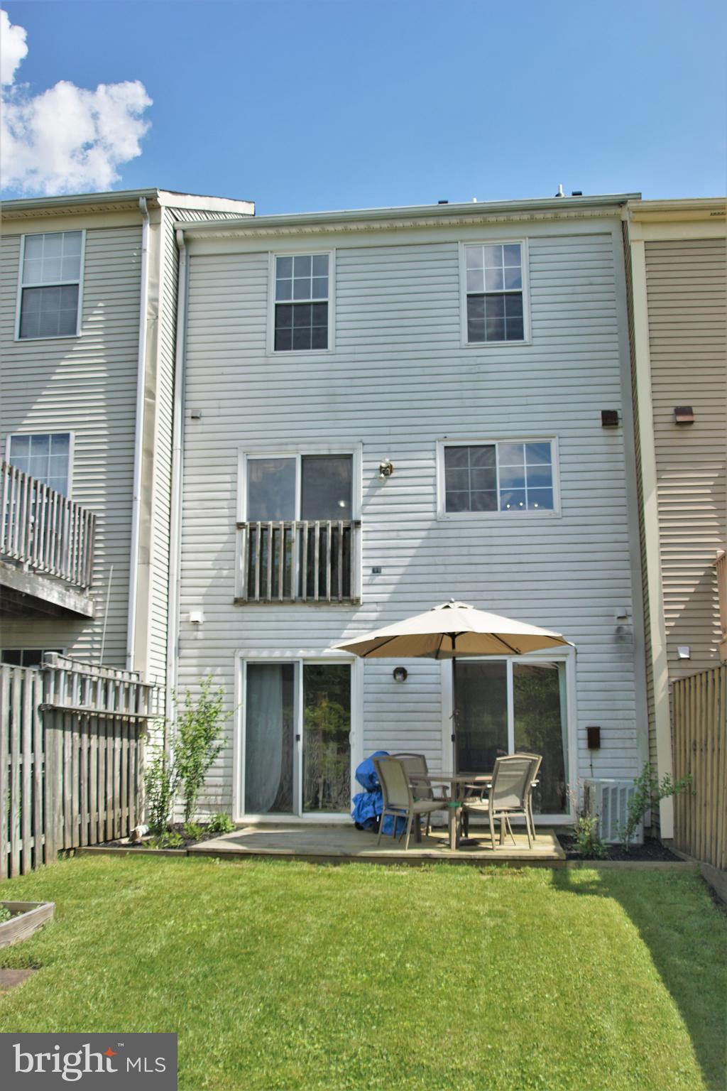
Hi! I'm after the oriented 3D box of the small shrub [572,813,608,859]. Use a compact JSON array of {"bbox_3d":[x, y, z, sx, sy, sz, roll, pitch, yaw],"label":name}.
[{"bbox_3d":[2.278,2.914,10.964,0.319,0.437,0.326,-1,-11,6],"label":"small shrub"}]

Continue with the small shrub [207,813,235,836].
[{"bbox_3d":[-1.628,3.178,12.444,0.287,0.246,0.293,-1,-11,6],"label":"small shrub"}]

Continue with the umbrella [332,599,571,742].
[{"bbox_3d":[0.982,1.811,11.887,2.660,2.480,2.660,-1,-11,6],"label":"umbrella"}]

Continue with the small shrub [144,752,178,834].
[{"bbox_3d":[-2.382,2.894,12.842,0.328,0.944,0.334,-1,-11,6],"label":"small shrub"}]

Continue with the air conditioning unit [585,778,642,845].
[{"bbox_3d":[2.895,3.087,12.703,0.559,0.714,0.559,0,-11,1],"label":"air conditioning unit"}]

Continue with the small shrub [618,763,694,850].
[{"bbox_3d":[3.039,2.712,11.374,0.697,0.882,0.569,-1,-11,6],"label":"small shrub"}]

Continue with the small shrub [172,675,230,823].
[{"bbox_3d":[-2.040,2.575,13.733,0.644,1.812,0.591,-1,-11,6],"label":"small shrub"}]

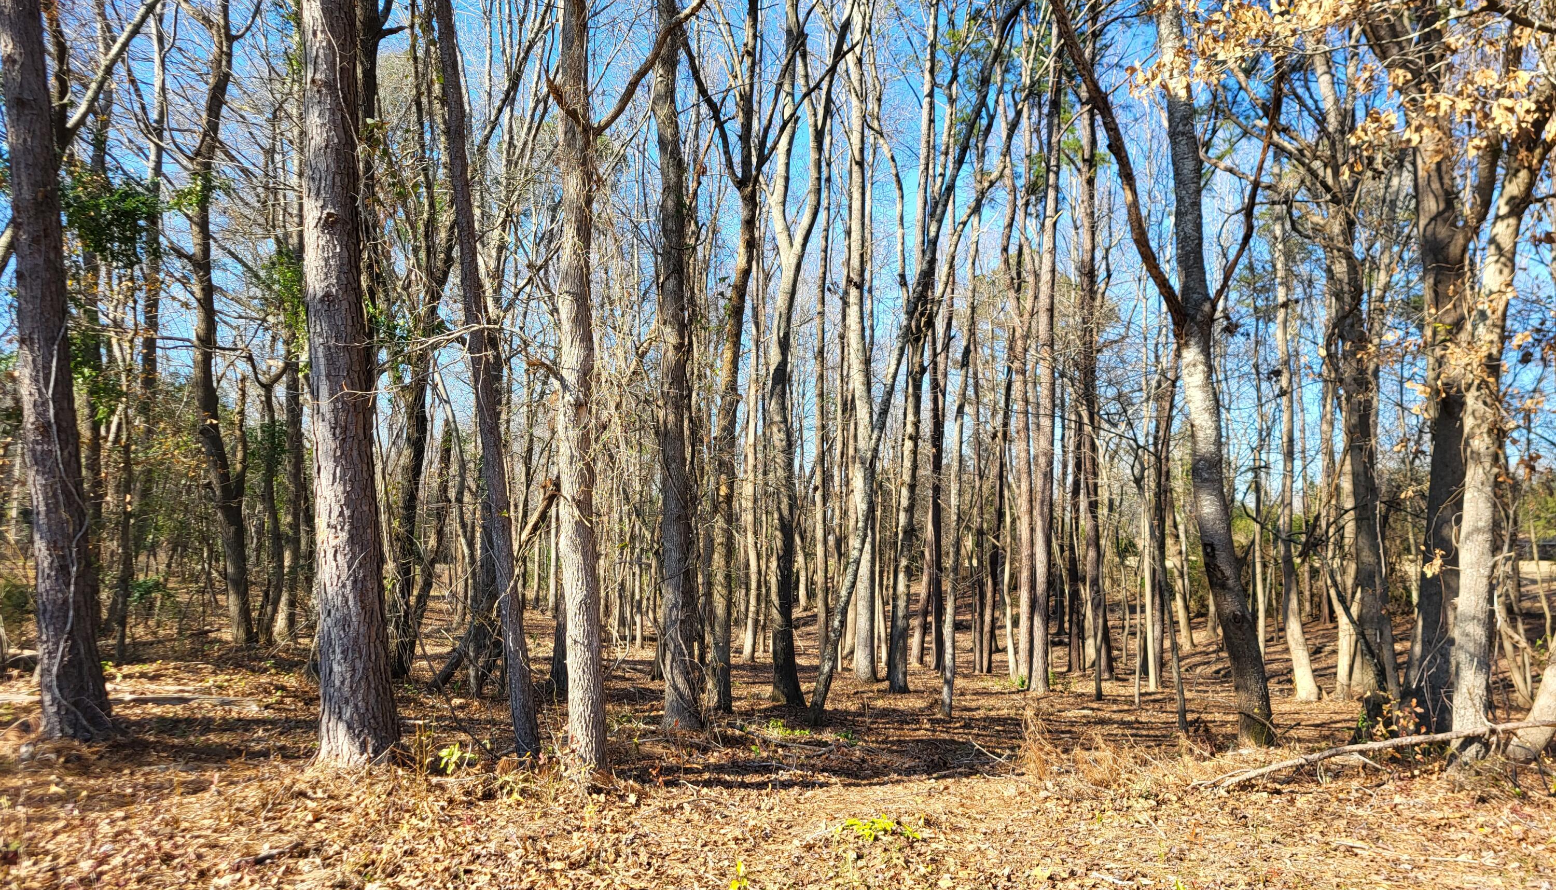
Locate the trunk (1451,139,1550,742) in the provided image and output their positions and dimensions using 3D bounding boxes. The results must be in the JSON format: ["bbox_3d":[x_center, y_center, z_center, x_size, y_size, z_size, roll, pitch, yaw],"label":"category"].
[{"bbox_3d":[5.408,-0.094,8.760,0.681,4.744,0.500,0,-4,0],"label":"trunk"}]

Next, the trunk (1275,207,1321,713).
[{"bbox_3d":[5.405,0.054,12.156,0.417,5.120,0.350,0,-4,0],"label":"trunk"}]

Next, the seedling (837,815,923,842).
[{"bbox_3d":[0.525,2.011,6.184,0.415,0.120,0.260,0,-4,0],"label":"seedling"}]

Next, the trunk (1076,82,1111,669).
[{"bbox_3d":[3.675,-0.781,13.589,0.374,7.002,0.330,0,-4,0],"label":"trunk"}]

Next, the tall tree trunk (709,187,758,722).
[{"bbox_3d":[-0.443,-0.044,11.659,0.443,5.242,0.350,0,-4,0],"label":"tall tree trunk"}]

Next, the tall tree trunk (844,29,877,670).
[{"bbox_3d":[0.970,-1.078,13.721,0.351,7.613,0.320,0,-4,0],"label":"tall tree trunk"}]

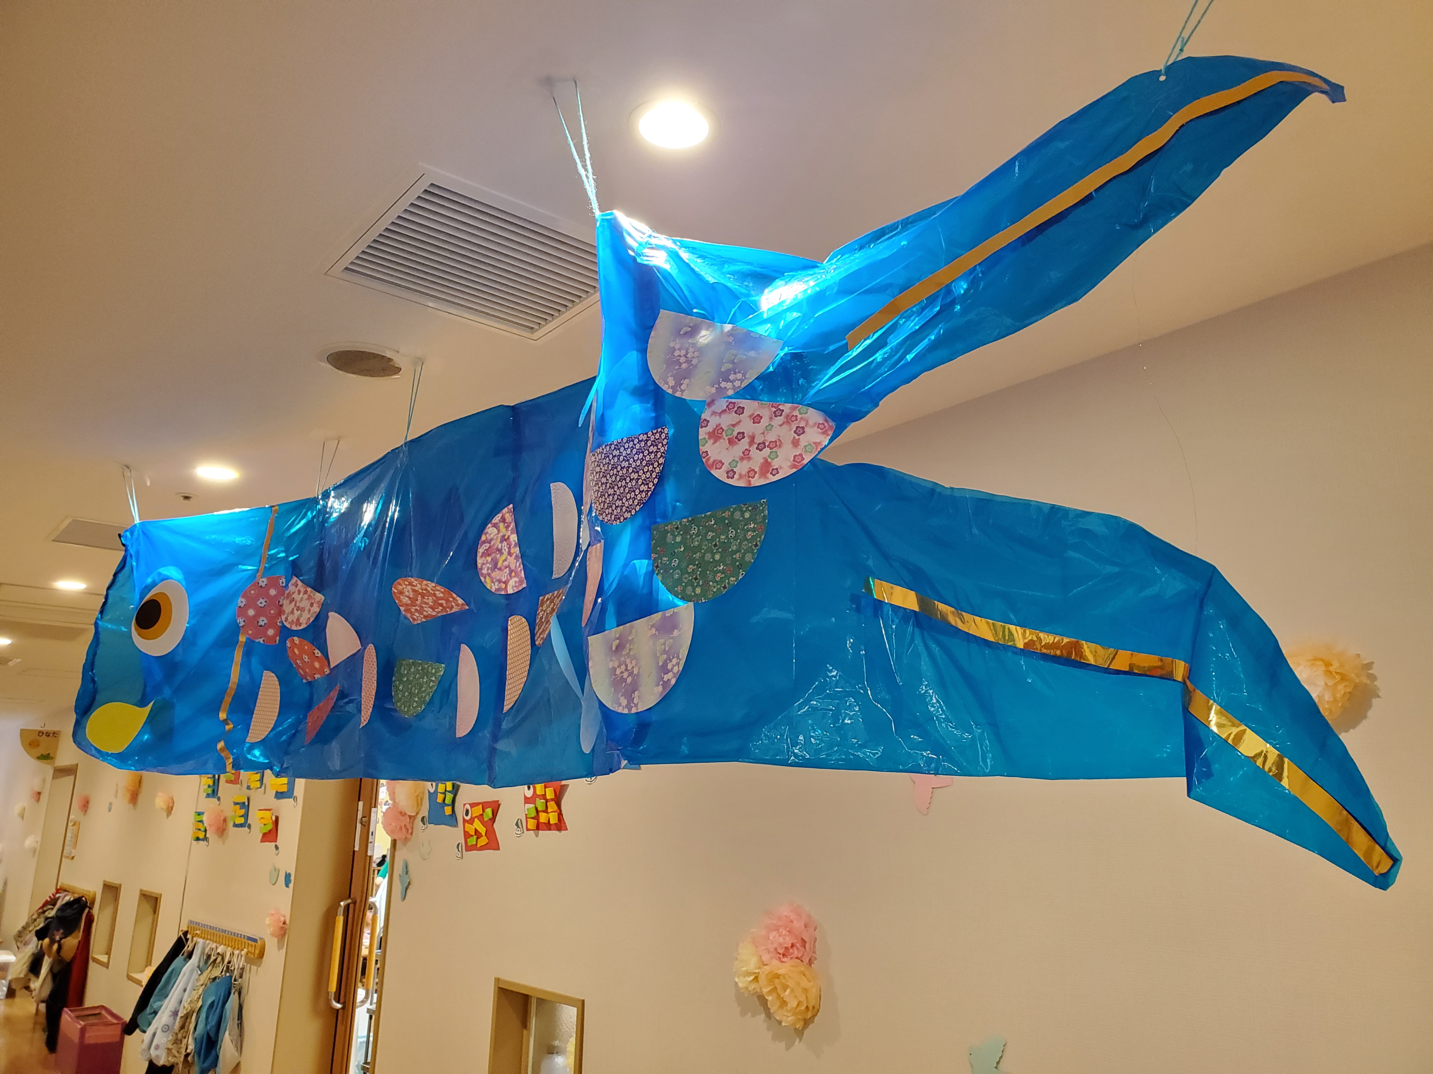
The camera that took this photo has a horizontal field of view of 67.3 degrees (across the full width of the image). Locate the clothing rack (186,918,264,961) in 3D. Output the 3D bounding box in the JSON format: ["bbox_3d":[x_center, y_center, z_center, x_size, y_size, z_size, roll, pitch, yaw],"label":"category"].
[{"bbox_3d":[-2.556,2.070,5.531,0.080,0.100,1.200,12,-18,-38],"label":"clothing rack"}]

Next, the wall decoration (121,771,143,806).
[{"bbox_3d":[-4.030,1.729,7.436,0.120,0.280,0.250,12,-18,-38],"label":"wall decoration"}]

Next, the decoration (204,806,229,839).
[{"bbox_3d":[-2.715,1.549,5.839,0.120,0.170,0.170,12,-18,-38],"label":"decoration"}]

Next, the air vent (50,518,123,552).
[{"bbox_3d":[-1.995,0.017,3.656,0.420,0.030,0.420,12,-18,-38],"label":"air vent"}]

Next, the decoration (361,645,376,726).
[{"bbox_3d":[-0.691,0.295,2.140,0.010,0.165,0.082,11,-18,-35],"label":"decoration"}]

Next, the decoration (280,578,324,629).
[{"bbox_3d":[-0.965,0.155,2.500,0.155,0.125,0.012,-8,-17,31],"label":"decoration"}]

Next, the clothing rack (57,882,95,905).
[{"bbox_3d":[-5.048,2.807,8.450,0.080,0.100,1.200,12,-18,-38],"label":"clothing rack"}]

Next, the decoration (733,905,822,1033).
[{"bbox_3d":[0.139,0.967,2.424,0.120,0.285,0.250,12,-18,-38],"label":"decoration"}]

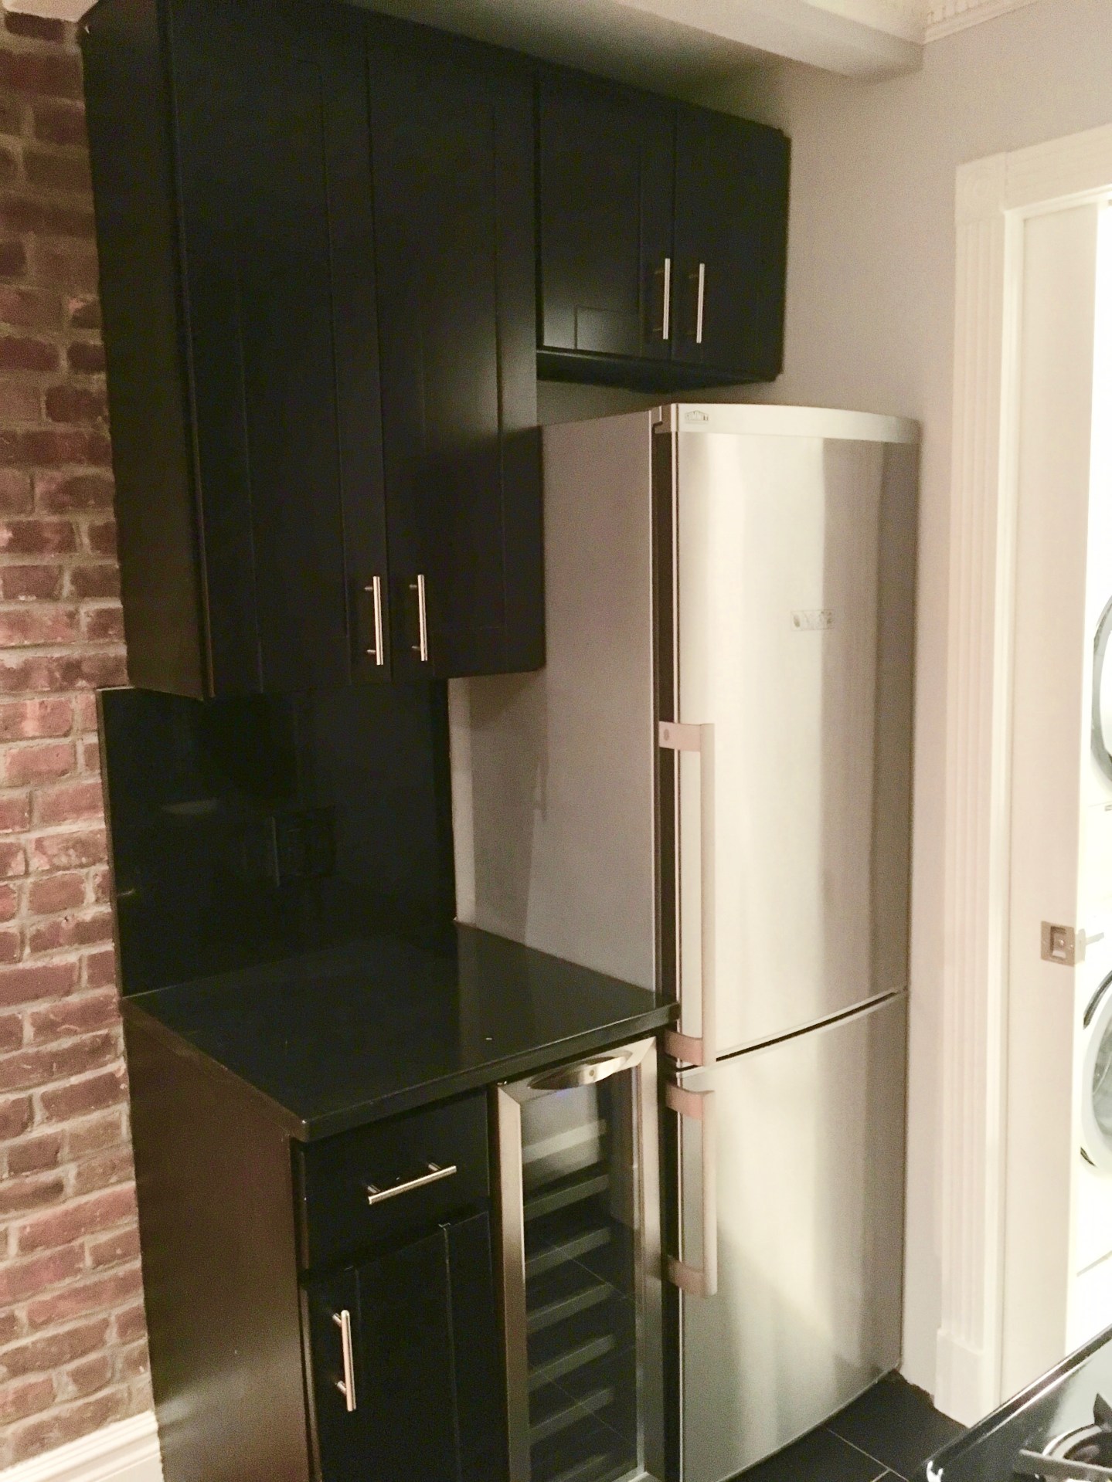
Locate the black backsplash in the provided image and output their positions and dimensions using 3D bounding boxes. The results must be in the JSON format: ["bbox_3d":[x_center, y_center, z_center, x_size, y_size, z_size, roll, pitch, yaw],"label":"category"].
[{"bbox_3d":[-0.469,0.138,2.236,0.666,0.515,0.022,-7,10,-38],"label":"black backsplash"}]

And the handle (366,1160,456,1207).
[{"bbox_3d":[-0.198,0.595,1.677,0.138,0.011,0.034,-7,10,-38],"label":"handle"}]

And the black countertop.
[{"bbox_3d":[-0.265,0.436,2.026,0.662,0.031,0.645,-7,10,-38],"label":"black countertop"}]

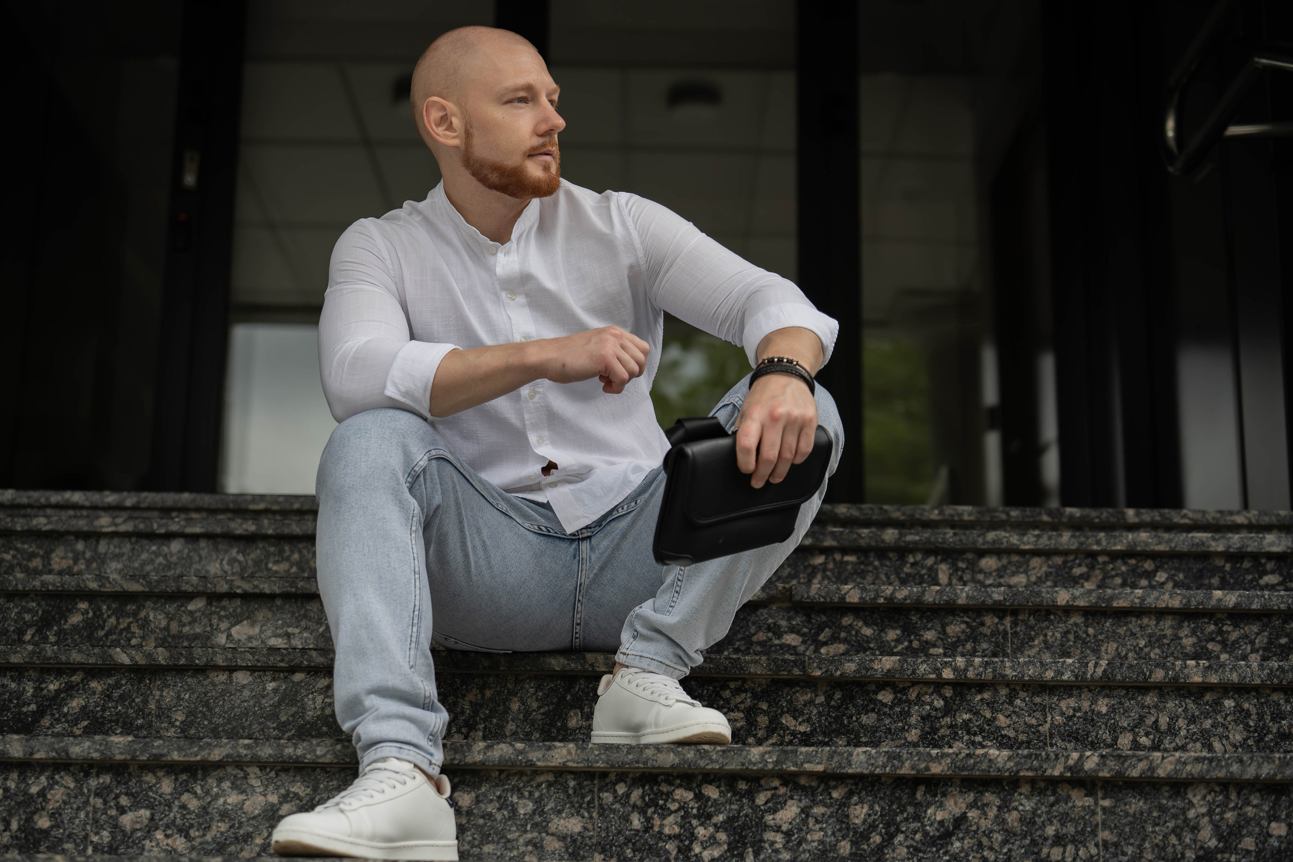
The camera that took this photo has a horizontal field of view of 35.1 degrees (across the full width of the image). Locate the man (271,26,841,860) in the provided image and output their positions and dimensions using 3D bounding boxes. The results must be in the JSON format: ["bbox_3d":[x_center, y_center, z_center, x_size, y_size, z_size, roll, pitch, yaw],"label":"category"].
[{"bbox_3d":[-0.078,-0.010,2.720,0.690,1.160,0.860,1,-14,-2],"label":"man"}]

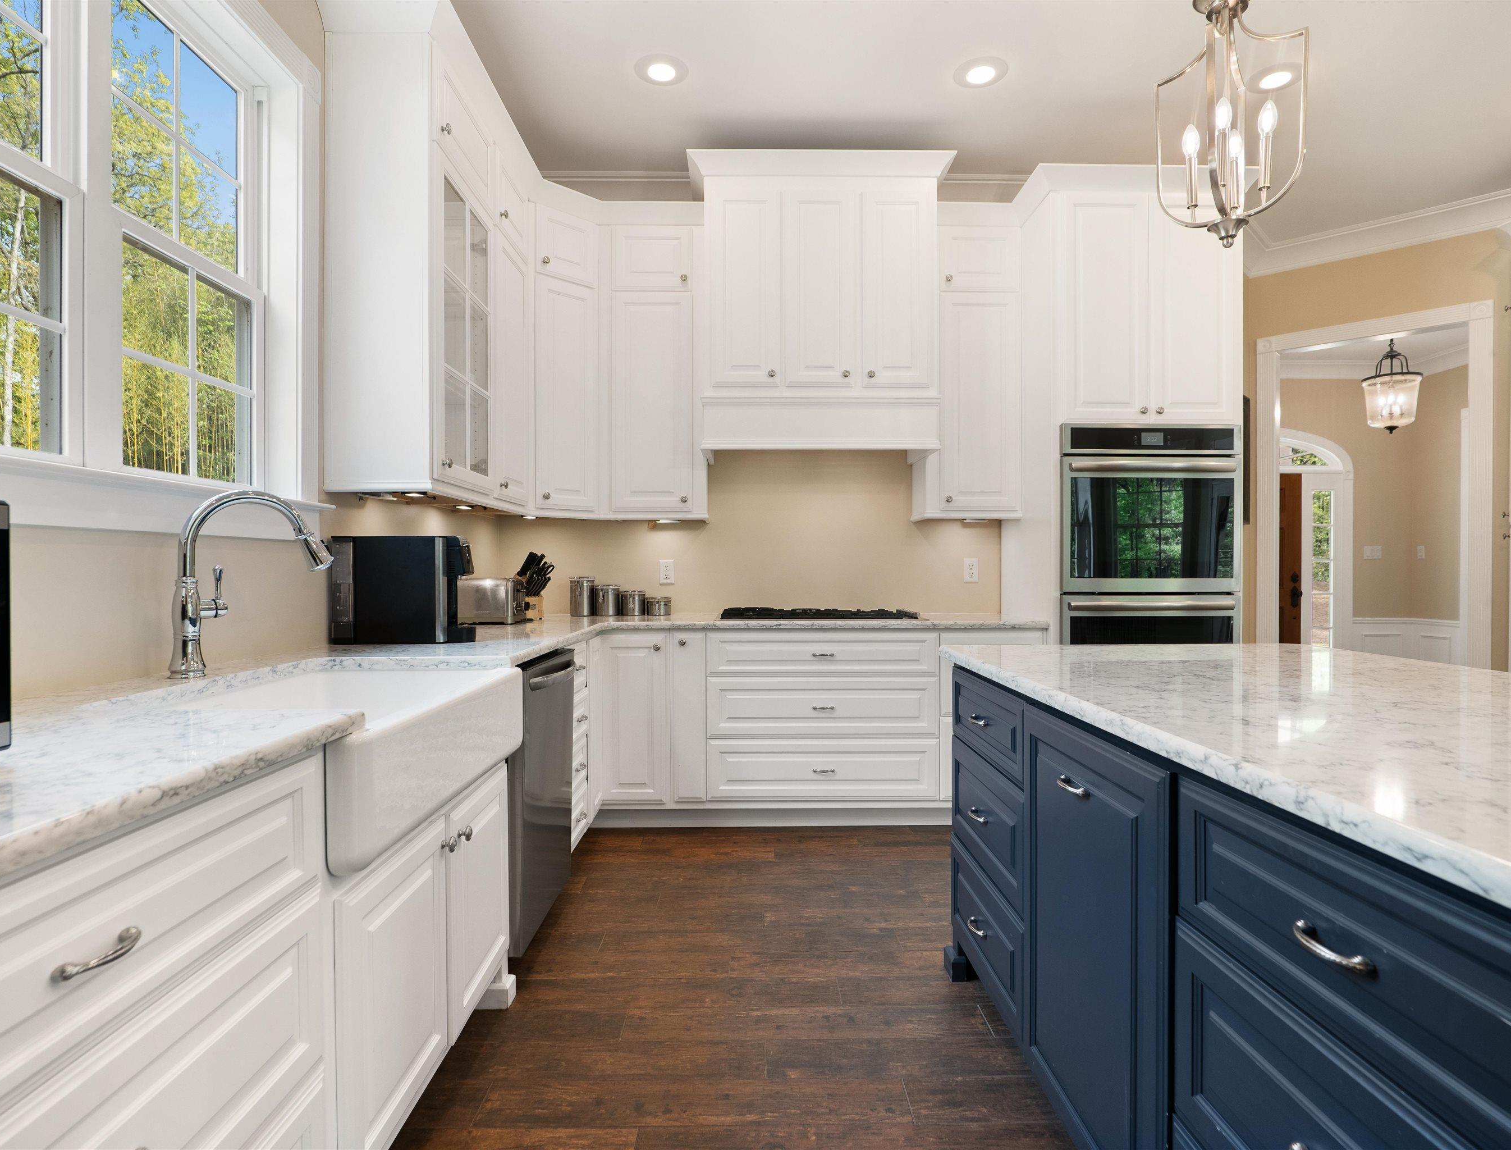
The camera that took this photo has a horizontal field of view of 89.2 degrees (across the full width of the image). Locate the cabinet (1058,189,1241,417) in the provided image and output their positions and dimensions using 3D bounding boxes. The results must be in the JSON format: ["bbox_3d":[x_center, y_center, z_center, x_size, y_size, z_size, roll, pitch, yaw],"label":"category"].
[{"bbox_3d":[1.675,-1.147,3.584,0.811,0.997,0.600,0,0,-1],"label":"cabinet"}]

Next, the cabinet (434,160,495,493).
[{"bbox_3d":[-1.160,-0.815,2.645,0.330,1.060,0.545,0,0,-1],"label":"cabinet"}]

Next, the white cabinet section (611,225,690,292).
[{"bbox_3d":[-0.491,-1.490,3.772,0.386,0.307,0.330,0,0,-1],"label":"white cabinet section"}]

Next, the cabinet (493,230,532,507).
[{"bbox_3d":[-1.160,-0.815,3.170,0.330,1.060,0.520,0,0,-1],"label":"cabinet"}]

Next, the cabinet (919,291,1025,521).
[{"bbox_3d":[1.035,-0.800,3.790,0.455,1.070,0.325,0,0,-1],"label":"cabinet"}]

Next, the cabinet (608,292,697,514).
[{"bbox_3d":[-0.486,-0.808,3.757,0.417,1.044,0.315,0,0,-1],"label":"cabinet"}]

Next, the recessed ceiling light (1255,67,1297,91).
[{"bbox_3d":[2.047,-1.950,3.016,0.180,0.030,0.180,0,0,-1],"label":"recessed ceiling light"}]

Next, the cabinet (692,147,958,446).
[{"bbox_3d":[0.281,-1.182,3.604,1.137,1.300,0.610,0,0,-1],"label":"cabinet"}]

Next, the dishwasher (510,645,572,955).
[{"bbox_3d":[-0.887,0.636,2.226,0.620,0.785,0.600,0,0,-1],"label":"dishwasher"}]

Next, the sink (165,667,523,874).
[{"bbox_3d":[-0.840,0.328,1.467,0.532,0.212,0.915,0,0,-1],"label":"sink"}]

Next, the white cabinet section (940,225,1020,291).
[{"bbox_3d":[1.061,-1.499,3.799,0.398,0.313,0.330,0,0,-1],"label":"white cabinet section"}]

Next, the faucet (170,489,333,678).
[{"bbox_3d":[-1.075,0.014,1.636,0.294,0.388,0.127,0,0,-11],"label":"faucet"}]

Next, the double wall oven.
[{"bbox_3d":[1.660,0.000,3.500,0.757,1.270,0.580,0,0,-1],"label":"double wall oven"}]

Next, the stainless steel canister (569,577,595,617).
[{"bbox_3d":[-0.840,0.104,3.719,0.123,0.189,0.123,0,0,-1],"label":"stainless steel canister"}]

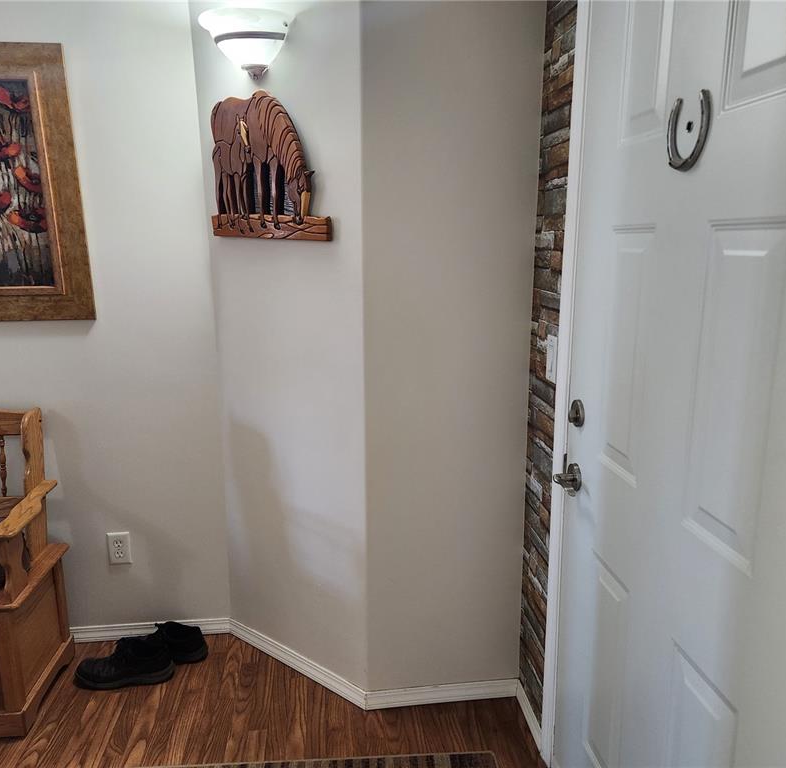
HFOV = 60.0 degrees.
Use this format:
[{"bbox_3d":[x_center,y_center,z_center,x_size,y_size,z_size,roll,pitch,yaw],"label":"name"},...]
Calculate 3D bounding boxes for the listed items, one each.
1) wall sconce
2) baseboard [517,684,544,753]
[{"bbox_3d":[-0.427,-0.908,1.837,0.307,0.140,0.152,9,16,38],"label":"wall sconce"},{"bbox_3d":[0.405,0.965,1.997,0.013,0.063,0.240,-2,12,-6],"label":"baseboard"}]

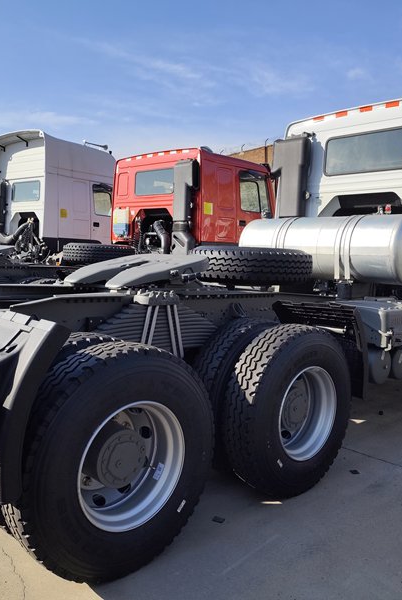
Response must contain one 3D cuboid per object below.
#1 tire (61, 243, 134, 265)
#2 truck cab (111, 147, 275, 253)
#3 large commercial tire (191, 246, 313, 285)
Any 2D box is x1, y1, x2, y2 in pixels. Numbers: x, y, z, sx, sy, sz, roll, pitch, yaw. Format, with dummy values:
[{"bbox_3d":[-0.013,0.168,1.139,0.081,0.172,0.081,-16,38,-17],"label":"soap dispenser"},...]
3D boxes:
[{"bbox_3d":[-1.580,-0.710,8.250,1.100,0.300,1.100,2,5,0],"label":"tire"},{"bbox_3d":[-0.099,-1.195,10.081,2.300,2.650,2.550,-3,7,-45],"label":"truck cab"},{"bbox_3d":[0.422,-0.309,4.693,1.085,0.300,1.085,2,5,0],"label":"large commercial tire"}]

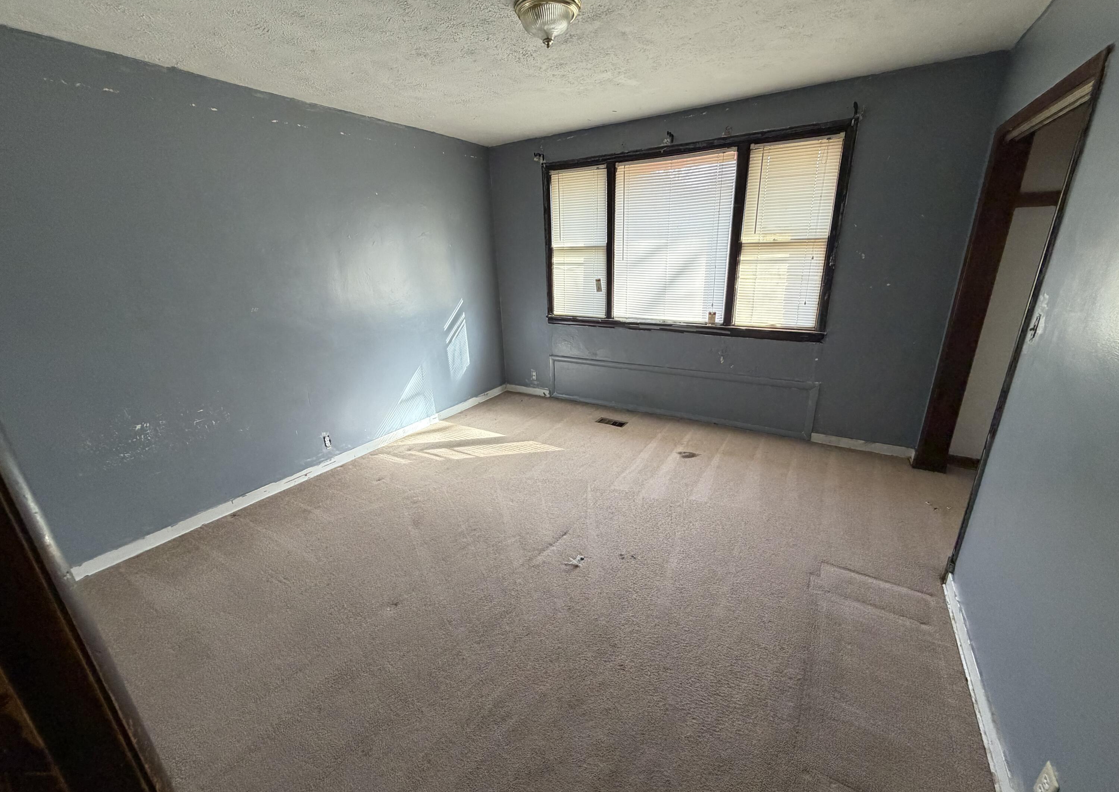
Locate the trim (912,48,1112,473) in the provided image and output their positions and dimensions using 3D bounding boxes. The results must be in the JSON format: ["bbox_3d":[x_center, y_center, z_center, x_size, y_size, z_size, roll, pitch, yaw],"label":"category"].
[{"bbox_3d":[2.099,-0.266,2.183,0.182,2.032,1.330,9,21,30],"label":"trim"}]

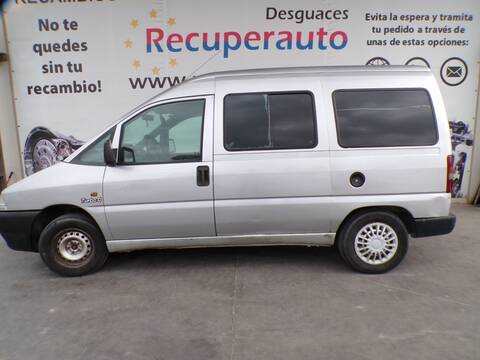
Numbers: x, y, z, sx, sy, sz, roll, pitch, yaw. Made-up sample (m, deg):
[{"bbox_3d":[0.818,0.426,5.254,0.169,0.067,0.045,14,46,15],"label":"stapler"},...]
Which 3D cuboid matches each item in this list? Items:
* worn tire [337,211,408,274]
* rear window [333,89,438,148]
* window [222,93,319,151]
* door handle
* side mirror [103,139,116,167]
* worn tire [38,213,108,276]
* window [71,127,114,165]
[{"bbox_3d":[1.235,0.594,3.174,0.615,0.610,0.200,-1,8,2],"label":"worn tire"},{"bbox_3d":[1.290,-0.549,2.953,0.920,0.525,0.060,-1,-1,2],"label":"rear window"},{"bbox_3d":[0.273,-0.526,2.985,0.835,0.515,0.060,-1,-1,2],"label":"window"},{"bbox_3d":[-0.329,-0.036,2.995,0.115,0.185,0.045,-1,8,2],"label":"door handle"},{"bbox_3d":[-1.126,-0.230,2.894,0.090,0.220,0.170,-1,8,2],"label":"side mirror"},{"bbox_3d":[-1.587,0.647,3.262,0.615,0.610,0.200,-2,8,-5],"label":"worn tire"},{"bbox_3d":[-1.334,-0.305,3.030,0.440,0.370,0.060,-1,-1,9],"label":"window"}]

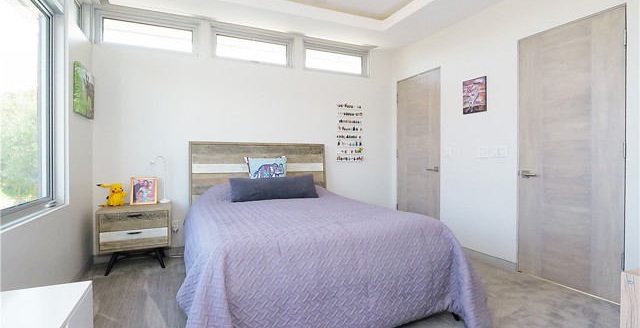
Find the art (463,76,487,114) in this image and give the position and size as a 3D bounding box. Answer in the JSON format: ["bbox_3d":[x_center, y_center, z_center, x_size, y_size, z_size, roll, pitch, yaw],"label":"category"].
[{"bbox_3d":[1.622,-0.707,3.102,0.030,0.349,0.254,0,0,-25],"label":"art"}]

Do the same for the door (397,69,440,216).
[{"bbox_3d":[1.294,-0.086,3.885,0.045,2.157,0.779,0,0,-25],"label":"door"}]

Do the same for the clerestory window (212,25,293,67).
[{"bbox_3d":[-0.789,-1.409,3.575,0.971,0.364,0.080,0,0,-23],"label":"clerestory window"}]

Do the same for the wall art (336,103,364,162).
[{"bbox_3d":[0.414,-0.420,4.049,0.422,0.800,0.040,0,0,-23],"label":"wall art"}]

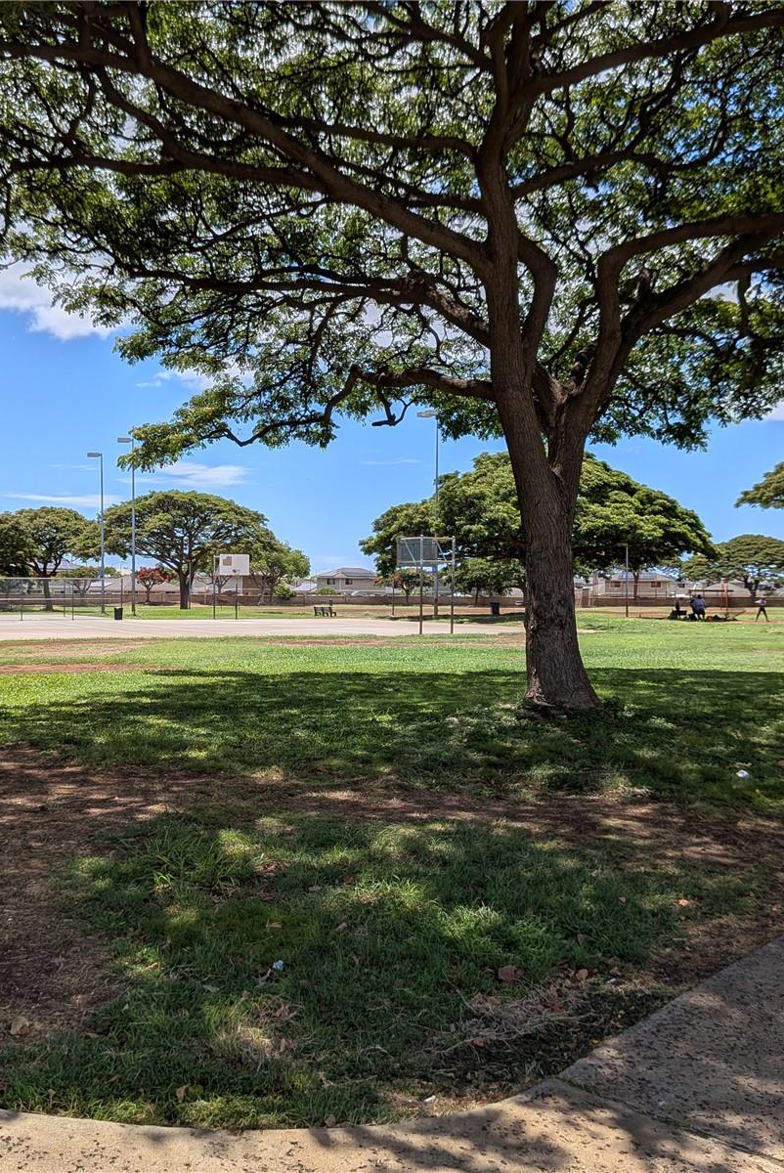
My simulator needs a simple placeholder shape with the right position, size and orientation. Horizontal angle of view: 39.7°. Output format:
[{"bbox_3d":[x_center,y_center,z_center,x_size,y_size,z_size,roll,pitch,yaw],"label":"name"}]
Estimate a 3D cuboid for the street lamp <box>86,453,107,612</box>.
[{"bbox_3d":[-24.000,-4.340,88.000,1.300,13.000,0.500,0,0,-20],"label":"street lamp"}]

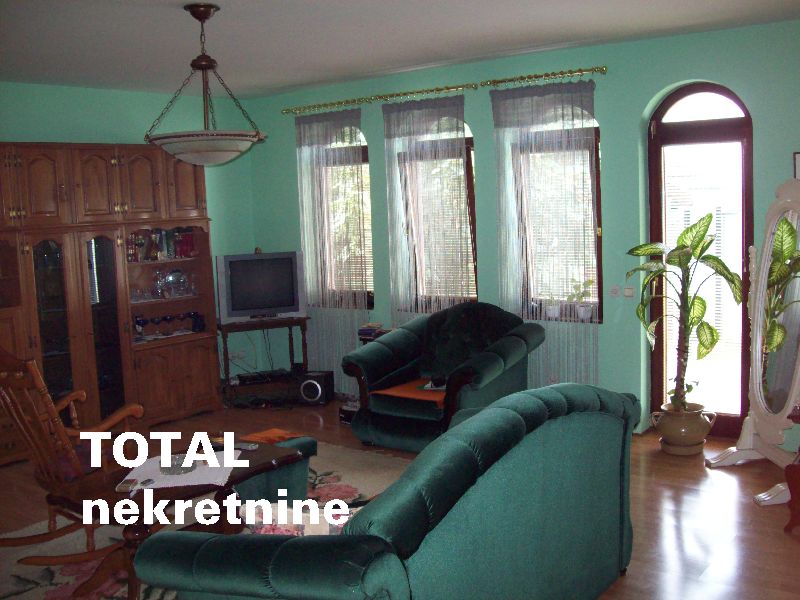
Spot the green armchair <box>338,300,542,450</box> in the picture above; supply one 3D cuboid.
[{"bbox_3d":[0.300,0.498,5.692,1.100,0.890,0.920,3,9,34],"label":"green armchair"}]

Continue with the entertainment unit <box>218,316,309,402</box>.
[{"bbox_3d":[-1.158,0.489,7.150,0.760,0.650,0.400,-4,8,-13],"label":"entertainment unit"}]

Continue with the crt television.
[{"bbox_3d":[-1.193,-0.126,7.115,0.700,0.565,0.460,-4,8,-13],"label":"crt television"}]

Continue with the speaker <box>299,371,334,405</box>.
[{"bbox_3d":[-0.691,0.706,6.853,0.220,0.260,0.250,-1,8,10],"label":"speaker"}]

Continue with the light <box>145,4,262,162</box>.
[{"bbox_3d":[-0.901,-0.989,3.848,0.540,0.730,0.540,3,9,37],"label":"light"}]

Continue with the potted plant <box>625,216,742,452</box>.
[{"bbox_3d":[1.754,0.207,5.155,0.690,1.480,0.640,3,9,37],"label":"potted plant"}]

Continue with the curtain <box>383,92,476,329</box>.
[{"bbox_3d":[0.220,-0.321,6.319,0.760,2.360,0.100,3,9,37],"label":"curtain"}]

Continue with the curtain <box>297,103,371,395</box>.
[{"bbox_3d":[-0.548,-0.364,6.899,0.710,2.360,0.100,3,9,37],"label":"curtain"}]

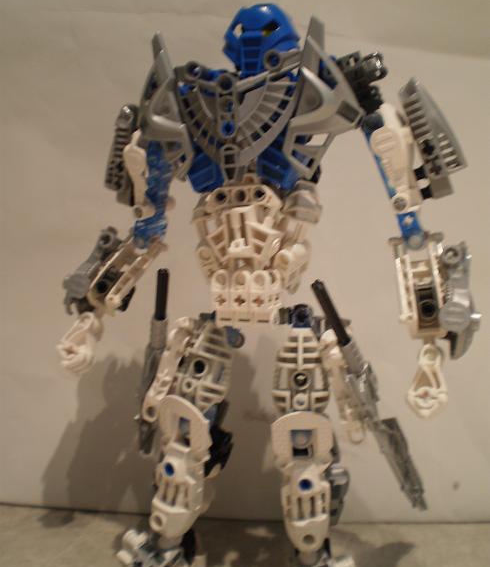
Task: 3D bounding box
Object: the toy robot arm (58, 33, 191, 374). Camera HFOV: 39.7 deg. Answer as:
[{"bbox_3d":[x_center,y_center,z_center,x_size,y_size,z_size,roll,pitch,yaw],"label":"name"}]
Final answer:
[{"bbox_3d":[-0.046,-0.029,0.266,0.041,0.124,0.036,4,7,32],"label":"toy robot arm"}]

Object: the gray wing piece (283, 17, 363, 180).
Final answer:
[{"bbox_3d":[0.026,-0.061,0.231,0.027,0.053,0.019,2,6,19],"label":"gray wing piece"}]

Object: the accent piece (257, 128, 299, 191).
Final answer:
[{"bbox_3d":[0.012,-0.043,0.241,0.016,0.022,0.012,3,7,25],"label":"accent piece"}]

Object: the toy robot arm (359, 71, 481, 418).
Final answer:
[{"bbox_3d":[0.058,-0.013,0.228,0.036,0.109,0.032,2,6,17],"label":"toy robot arm"}]

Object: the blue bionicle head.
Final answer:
[{"bbox_3d":[0.007,-0.089,0.252,0.029,0.030,0.026,3,15,27],"label":"blue bionicle head"}]

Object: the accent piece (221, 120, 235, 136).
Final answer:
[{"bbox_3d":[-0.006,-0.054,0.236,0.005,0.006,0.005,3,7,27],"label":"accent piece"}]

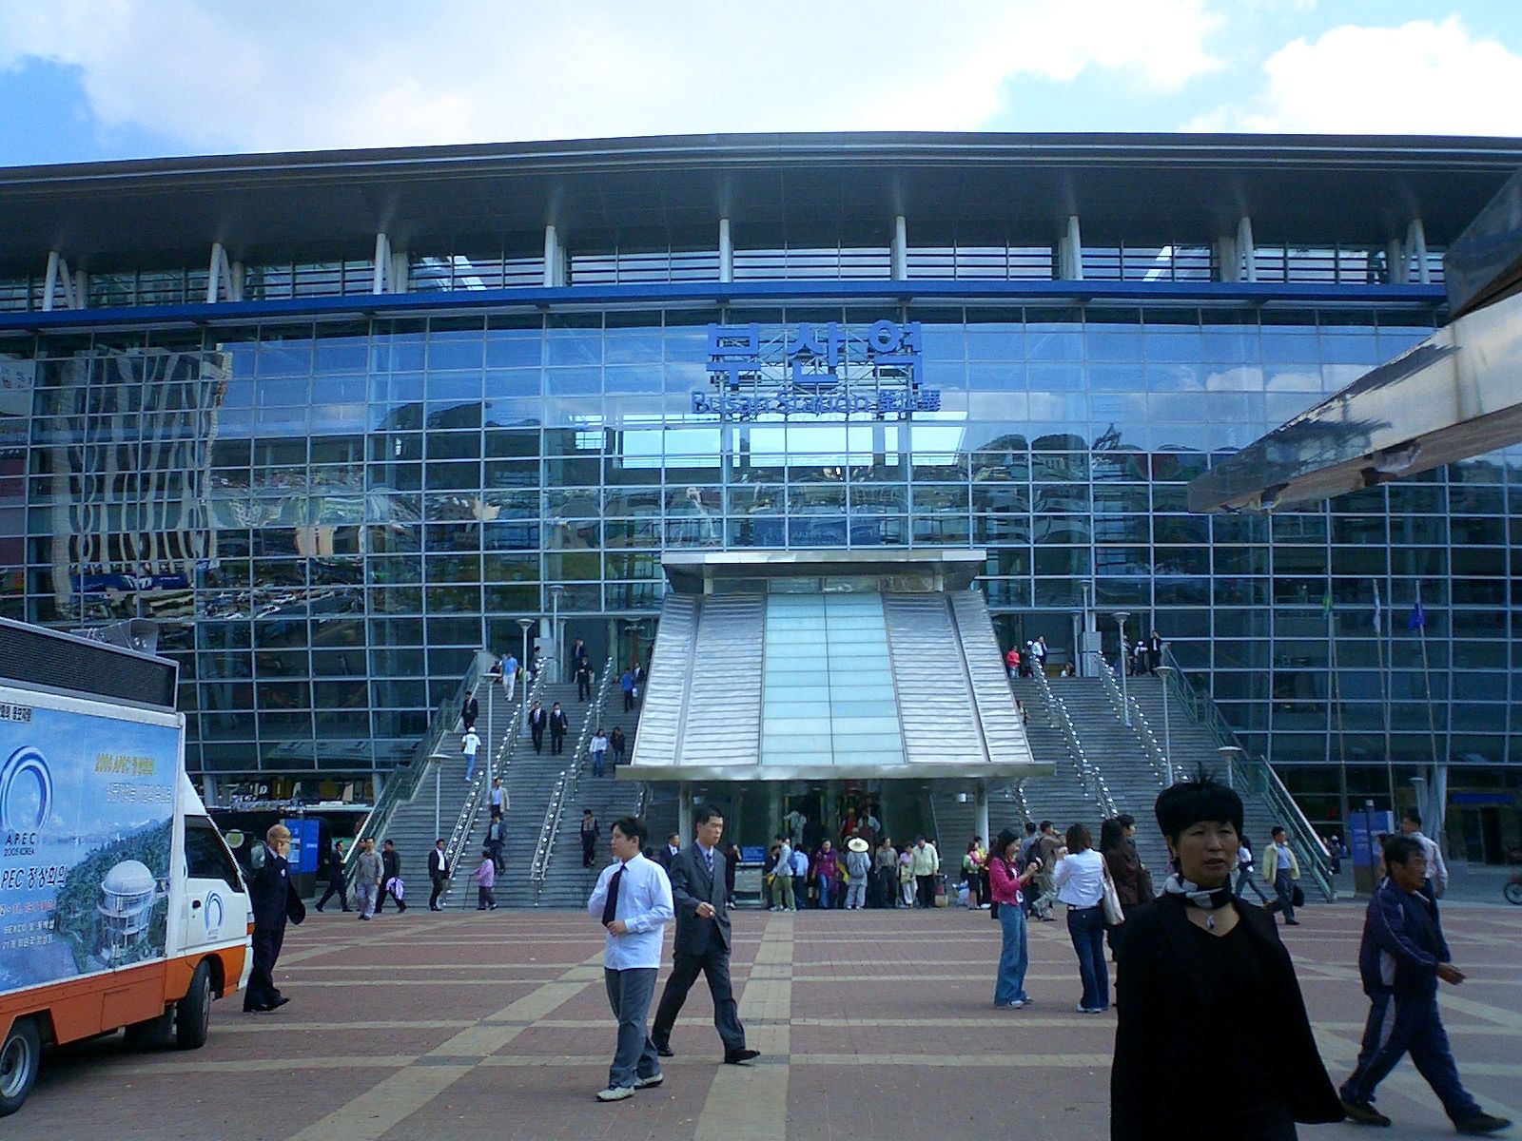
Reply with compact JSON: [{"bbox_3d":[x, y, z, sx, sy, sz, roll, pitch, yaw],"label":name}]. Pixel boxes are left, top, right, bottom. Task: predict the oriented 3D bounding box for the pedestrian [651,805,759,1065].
[{"bbox_3d":[-0.389,2.541,11.335,0.720,1.760,0.520,-8,-12,38],"label":"pedestrian"}]

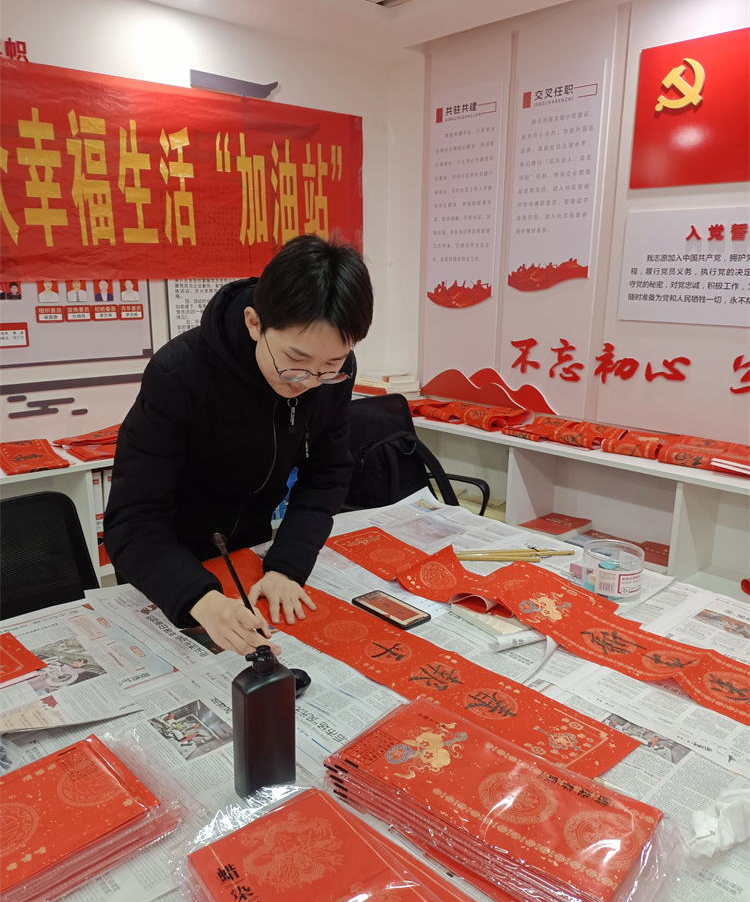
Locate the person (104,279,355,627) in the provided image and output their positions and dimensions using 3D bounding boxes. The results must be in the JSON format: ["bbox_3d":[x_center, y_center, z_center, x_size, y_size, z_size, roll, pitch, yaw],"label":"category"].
[{"bbox_3d":[-0.379,0.294,1.629,0.830,1.460,0.520,13,18,42],"label":"person"}]

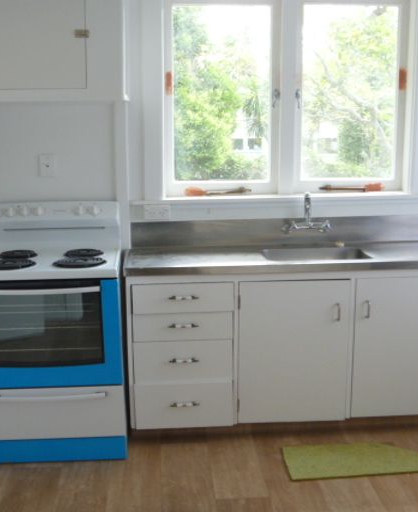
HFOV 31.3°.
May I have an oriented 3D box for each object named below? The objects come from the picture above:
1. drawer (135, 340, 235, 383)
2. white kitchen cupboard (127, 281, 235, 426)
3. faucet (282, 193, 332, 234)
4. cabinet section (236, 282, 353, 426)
[{"bbox_3d":[-0.133,0.448,3.632,0.453,0.194,0.455,-2,12,-4],"label":"drawer"},{"bbox_3d":[-0.136,0.420,3.660,0.467,0.698,0.489,-2,12,-4],"label":"white kitchen cupboard"},{"bbox_3d":[0.493,-0.211,3.760,0.240,0.205,0.180,-2,12,-4],"label":"faucet"},{"bbox_3d":[0.362,0.381,3.520,0.496,0.647,0.470,-1,11,-4],"label":"cabinet section"}]

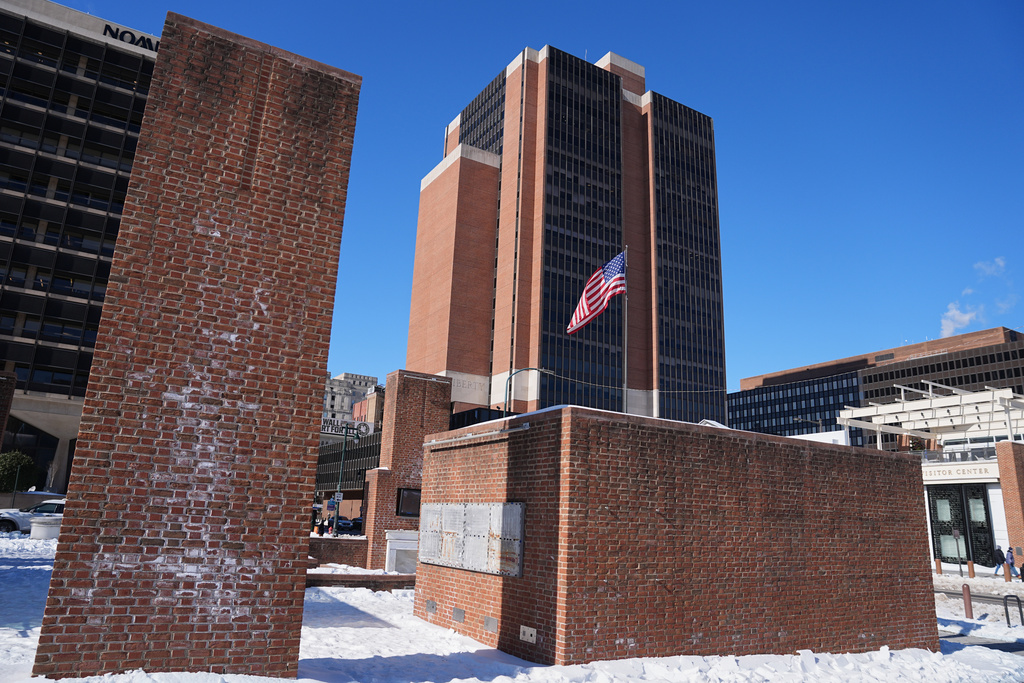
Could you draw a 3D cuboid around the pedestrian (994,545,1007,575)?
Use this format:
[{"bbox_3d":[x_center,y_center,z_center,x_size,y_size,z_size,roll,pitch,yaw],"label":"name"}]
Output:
[{"bbox_3d":[28.015,12.618,39.261,0.500,1.690,0.600,11,-17,-31],"label":"pedestrian"}]

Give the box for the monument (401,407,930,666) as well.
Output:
[{"bbox_3d":[2.883,3.362,11.627,7.860,3.150,4.140,11,-17,-31],"label":"monument"}]

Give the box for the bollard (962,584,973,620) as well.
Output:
[{"bbox_3d":[12.138,6.927,18.181,0.150,0.890,0.150,11,-17,-31],"label":"bollard"}]

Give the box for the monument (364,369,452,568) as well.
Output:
[{"bbox_3d":[-3.078,3.930,20.920,2.460,5.830,1.050,11,-17,-31],"label":"monument"}]

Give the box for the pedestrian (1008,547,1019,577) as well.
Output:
[{"bbox_3d":[28.109,12.414,38.345,0.480,1.670,0.600,11,-17,-31],"label":"pedestrian"}]

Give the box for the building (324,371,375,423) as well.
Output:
[{"bbox_3d":[-93.837,51.200,324.605,46.000,64.000,45.000,11,-17,-31],"label":"building"}]

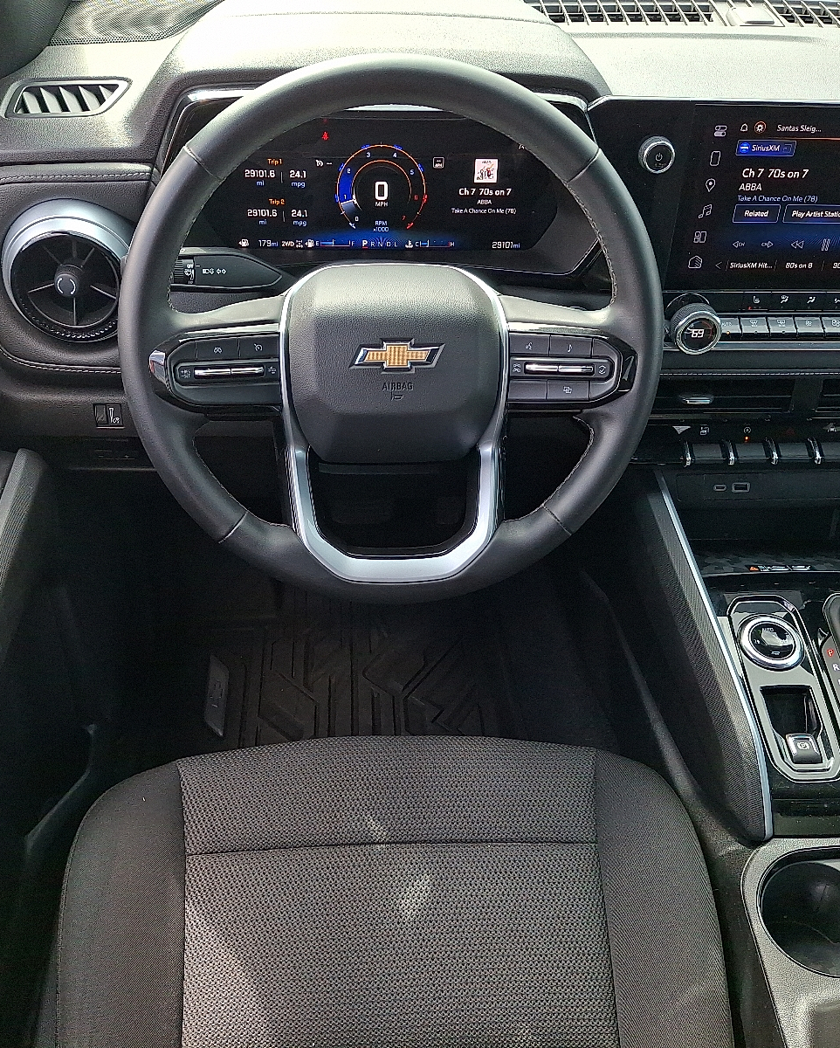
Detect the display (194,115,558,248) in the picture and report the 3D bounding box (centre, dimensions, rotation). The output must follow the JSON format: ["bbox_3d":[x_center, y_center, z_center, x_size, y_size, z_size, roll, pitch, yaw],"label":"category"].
[{"bbox_3d":[-0.030,-0.262,0.778,0.274,0.103,0.020,-1,34,-5],"label":"display"}]

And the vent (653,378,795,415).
[{"bbox_3d":[0.255,-0.112,0.885,0.145,0.038,0.028,-1,35,-5],"label":"vent"}]

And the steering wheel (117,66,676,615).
[{"bbox_3d":[-0.018,-0.123,0.703,0.370,0.370,0.085,-1,19,-5],"label":"steering wheel"}]

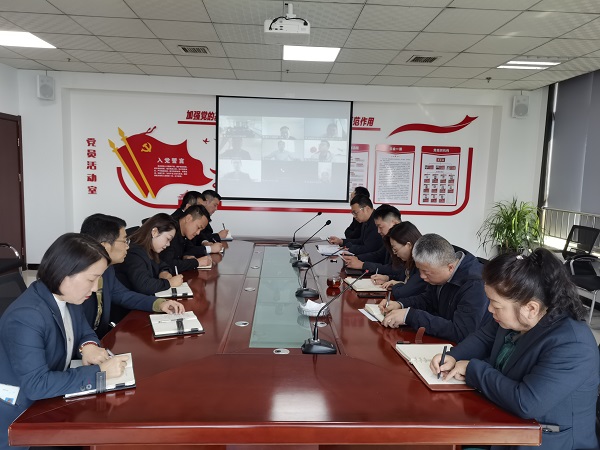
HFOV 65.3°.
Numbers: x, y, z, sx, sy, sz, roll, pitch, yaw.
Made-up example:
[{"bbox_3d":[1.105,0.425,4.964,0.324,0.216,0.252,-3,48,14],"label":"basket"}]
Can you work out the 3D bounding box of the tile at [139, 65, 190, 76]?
[{"bbox_3d":[-1.740,-1.981,6.010,0.600,0.020,0.600,2,6,-3],"label":"tile"}]

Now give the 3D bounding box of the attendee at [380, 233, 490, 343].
[{"bbox_3d":[0.694,0.610,2.173,0.680,1.170,0.560,1,6,-10],"label":"attendee"}]

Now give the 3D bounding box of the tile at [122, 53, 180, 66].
[{"bbox_3d":[-1.715,-1.928,5.439,0.600,0.015,0.600,2,6,-3],"label":"tile"}]

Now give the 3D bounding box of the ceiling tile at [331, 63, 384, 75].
[{"bbox_3d":[0.679,-1.853,5.539,0.600,0.020,0.600,1,6,-3],"label":"ceiling tile"}]

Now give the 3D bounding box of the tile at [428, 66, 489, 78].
[{"bbox_3d":[1.883,-1.822,5.598,0.600,0.020,0.600,2,6,-3],"label":"tile"}]

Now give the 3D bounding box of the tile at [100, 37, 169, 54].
[{"bbox_3d":[-1.688,-1.863,4.843,0.600,0.015,0.600,2,6,-3],"label":"tile"}]

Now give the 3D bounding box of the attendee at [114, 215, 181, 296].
[{"bbox_3d":[-0.955,0.519,2.880,0.540,1.168,0.480,1,6,-3],"label":"attendee"}]

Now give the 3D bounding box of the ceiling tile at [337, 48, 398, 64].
[{"bbox_3d":[0.708,-1.788,4.943,0.600,0.020,0.600,1,6,-3],"label":"ceiling tile"}]

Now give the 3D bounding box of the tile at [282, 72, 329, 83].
[{"bbox_3d":[0.057,-1.934,6.102,0.600,0.020,0.600,2,6,-3],"label":"tile"}]

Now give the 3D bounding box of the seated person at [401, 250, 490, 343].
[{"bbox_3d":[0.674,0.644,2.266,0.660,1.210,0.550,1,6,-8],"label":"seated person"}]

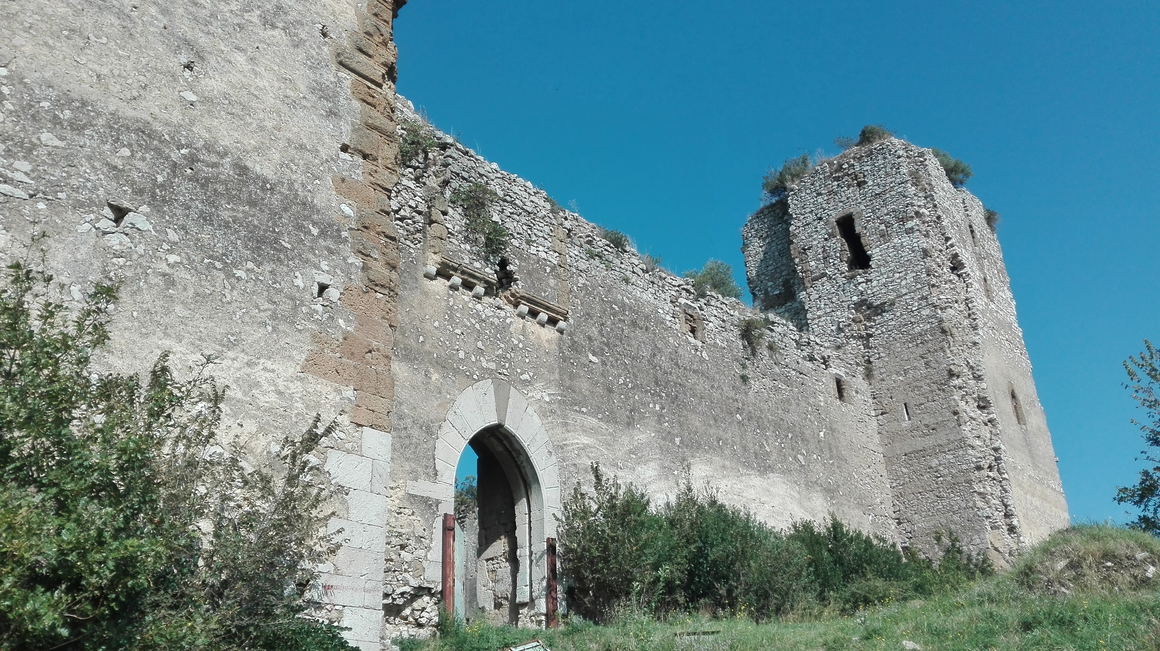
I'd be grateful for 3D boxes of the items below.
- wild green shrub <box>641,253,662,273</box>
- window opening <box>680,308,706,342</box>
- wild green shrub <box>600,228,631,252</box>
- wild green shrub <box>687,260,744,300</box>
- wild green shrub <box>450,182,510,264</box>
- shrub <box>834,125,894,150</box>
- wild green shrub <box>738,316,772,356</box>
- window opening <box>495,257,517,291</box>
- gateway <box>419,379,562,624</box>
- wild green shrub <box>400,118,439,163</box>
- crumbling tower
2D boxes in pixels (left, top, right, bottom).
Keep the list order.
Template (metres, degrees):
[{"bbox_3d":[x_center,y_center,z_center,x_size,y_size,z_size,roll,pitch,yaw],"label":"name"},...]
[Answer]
[{"bbox_3d":[1.886,-1.647,21.870,0.550,0.600,0.600,-22,-31,37],"label":"wild green shrub"},{"bbox_3d":[2.833,0.040,22.032,0.400,0.664,1.030,-22,-31,37],"label":"window opening"},{"bbox_3d":[0.882,-2.137,20.714,0.700,0.600,0.900,-22,-31,37],"label":"wild green shrub"},{"bbox_3d":[3.980,-1.372,24.636,1.400,1.200,1.700,-22,-31,37],"label":"wild green shrub"},{"bbox_3d":[-1.999,-2.062,16.644,0.500,1.850,1.450,-22,-31,37],"label":"wild green shrub"},{"bbox_3d":[11.866,-7.829,34.560,1.800,1.100,1.600,-22,-31,37],"label":"shrub"},{"bbox_3d":[5.093,0.317,24.171,0.800,1.200,1.200,-22,-31,37],"label":"wild green shrub"},{"bbox_3d":[-1.649,-0.982,17.037,0.400,0.548,0.580,-22,-31,37],"label":"window opening"},{"bbox_3d":[-1.807,3.208,15.268,1.100,4.455,3.300,-22,-31,37],"label":"gateway"},{"bbox_3d":[-3.163,-3.626,16.321,0.600,0.950,0.900,-22,-31,37],"label":"wild green shrub"},{"bbox_3d":[12.966,2.121,33.927,7.810,16.060,8.360,-22,-31,37],"label":"crumbling tower"}]

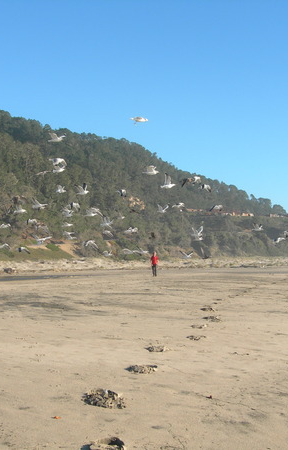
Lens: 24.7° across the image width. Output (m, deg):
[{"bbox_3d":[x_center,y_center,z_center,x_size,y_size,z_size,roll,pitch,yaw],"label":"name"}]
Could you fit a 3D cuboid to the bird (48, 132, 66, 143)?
[{"bbox_3d":[-2.955,-2.989,22.500,0.550,0.320,1.050,-1,-3,17],"label":"bird"}]

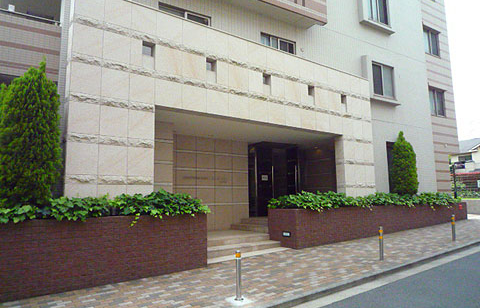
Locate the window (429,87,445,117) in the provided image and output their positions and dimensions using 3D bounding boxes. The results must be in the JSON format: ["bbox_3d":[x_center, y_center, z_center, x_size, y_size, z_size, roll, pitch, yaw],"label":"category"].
[{"bbox_3d":[9.472,-2.499,16.711,1.360,1.360,0.120,4,-8,-33],"label":"window"}]

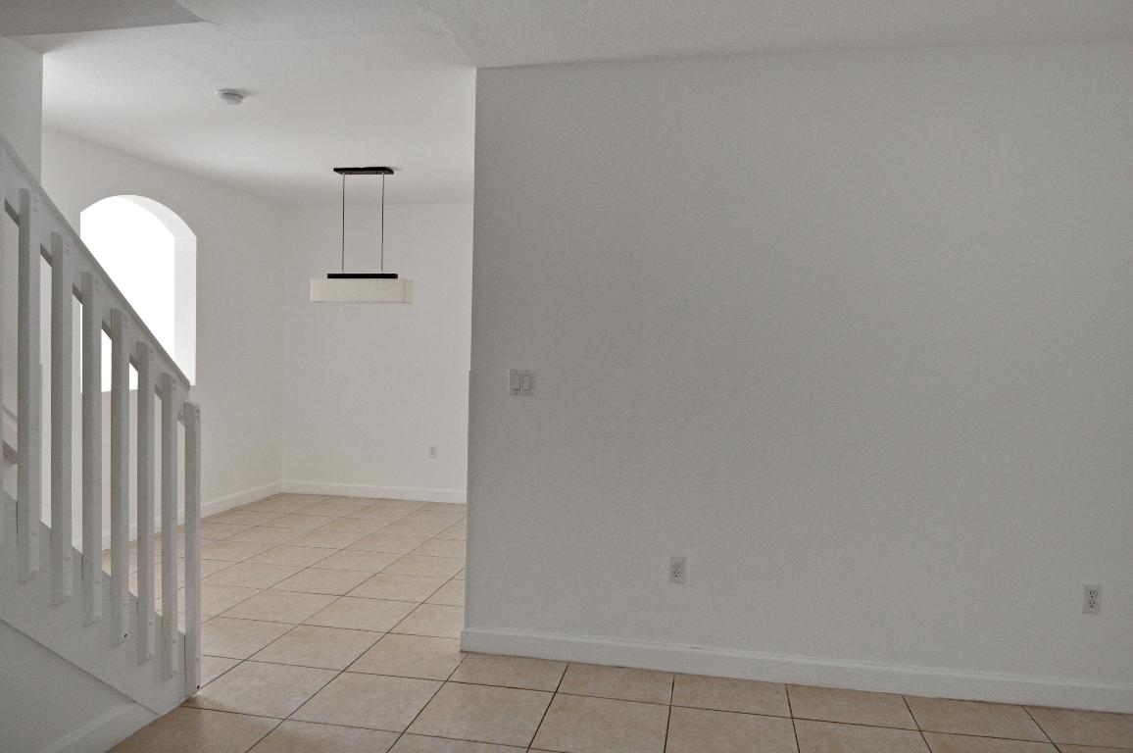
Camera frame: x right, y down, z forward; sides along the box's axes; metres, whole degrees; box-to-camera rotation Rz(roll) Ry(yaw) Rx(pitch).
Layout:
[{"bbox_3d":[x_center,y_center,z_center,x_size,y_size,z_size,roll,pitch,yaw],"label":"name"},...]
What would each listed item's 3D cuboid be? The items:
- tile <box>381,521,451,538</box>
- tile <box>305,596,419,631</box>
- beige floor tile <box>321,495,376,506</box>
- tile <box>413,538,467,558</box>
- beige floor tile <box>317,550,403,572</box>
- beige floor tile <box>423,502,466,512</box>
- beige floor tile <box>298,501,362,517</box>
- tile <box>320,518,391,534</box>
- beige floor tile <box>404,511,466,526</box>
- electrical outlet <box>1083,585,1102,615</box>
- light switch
[{"bbox_3d":[-1.180,1.180,5.799,0.456,0.012,0.456,2,1,10],"label":"tile"},{"bbox_3d":[-1.047,1.228,3.902,0.453,0.010,0.453,2,1,10],"label":"tile"},{"bbox_3d":[-1.924,1.136,6.819,0.453,0.010,0.412,2,1,10],"label":"beige floor tile"},{"bbox_3d":[-0.809,1.202,5.266,0.456,0.012,0.456,2,1,10],"label":"tile"},{"bbox_3d":[-1.338,1.197,4.881,0.453,0.010,0.453,2,1,10],"label":"beige floor tile"},{"bbox_3d":[-1.003,1.137,6.502,0.455,0.012,0.364,2,2,11],"label":"beige floor tile"},{"bbox_3d":[-1.975,1.125,6.285,0.455,0.012,0.446,2,2,11],"label":"beige floor tile"},{"bbox_3d":[-1.631,1.167,5.879,0.456,0.012,0.456,2,1,10],"label":"tile"},{"bbox_3d":[-1.099,1.171,6.250,0.456,0.012,0.456,2,1,10],"label":"beige floor tile"},{"bbox_3d":[2.088,0.888,2.997,0.071,0.115,0.007,2,1,10],"label":"electrical outlet"},{"bbox_3d":[-0.194,0.029,3.318,0.116,0.114,0.010,2,2,11],"label":"light switch"}]

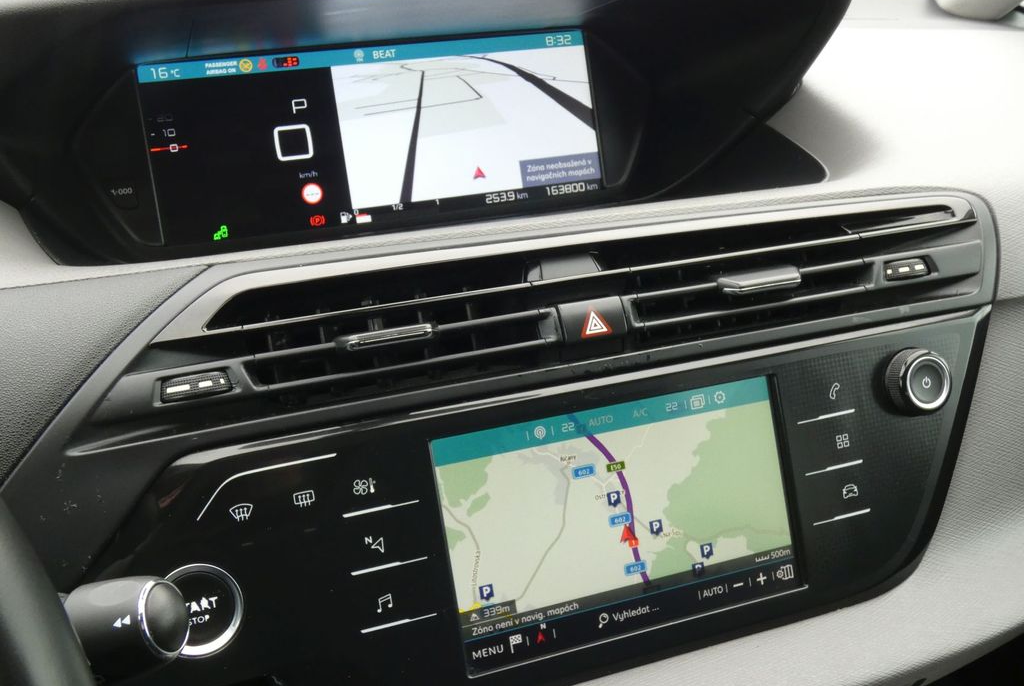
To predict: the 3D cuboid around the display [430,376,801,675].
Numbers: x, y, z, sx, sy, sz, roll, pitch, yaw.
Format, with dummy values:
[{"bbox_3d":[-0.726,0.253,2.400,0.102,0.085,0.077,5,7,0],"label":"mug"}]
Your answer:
[{"bbox_3d":[0.047,0.072,0.468,0.156,0.094,0.012,-10,2,-19],"label":"display"}]

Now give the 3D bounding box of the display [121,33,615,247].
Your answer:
[{"bbox_3d":[-0.080,-0.134,0.713,0.290,0.108,0.016,-10,3,-19],"label":"display"}]

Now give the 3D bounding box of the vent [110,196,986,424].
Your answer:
[{"bbox_3d":[0.032,-0.019,0.473,0.380,0.059,0.040,-10,2,-19],"label":"vent"}]

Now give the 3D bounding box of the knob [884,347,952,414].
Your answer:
[{"bbox_3d":[0.183,0.018,0.503,0.029,0.029,0.014,-10,2,-19],"label":"knob"}]

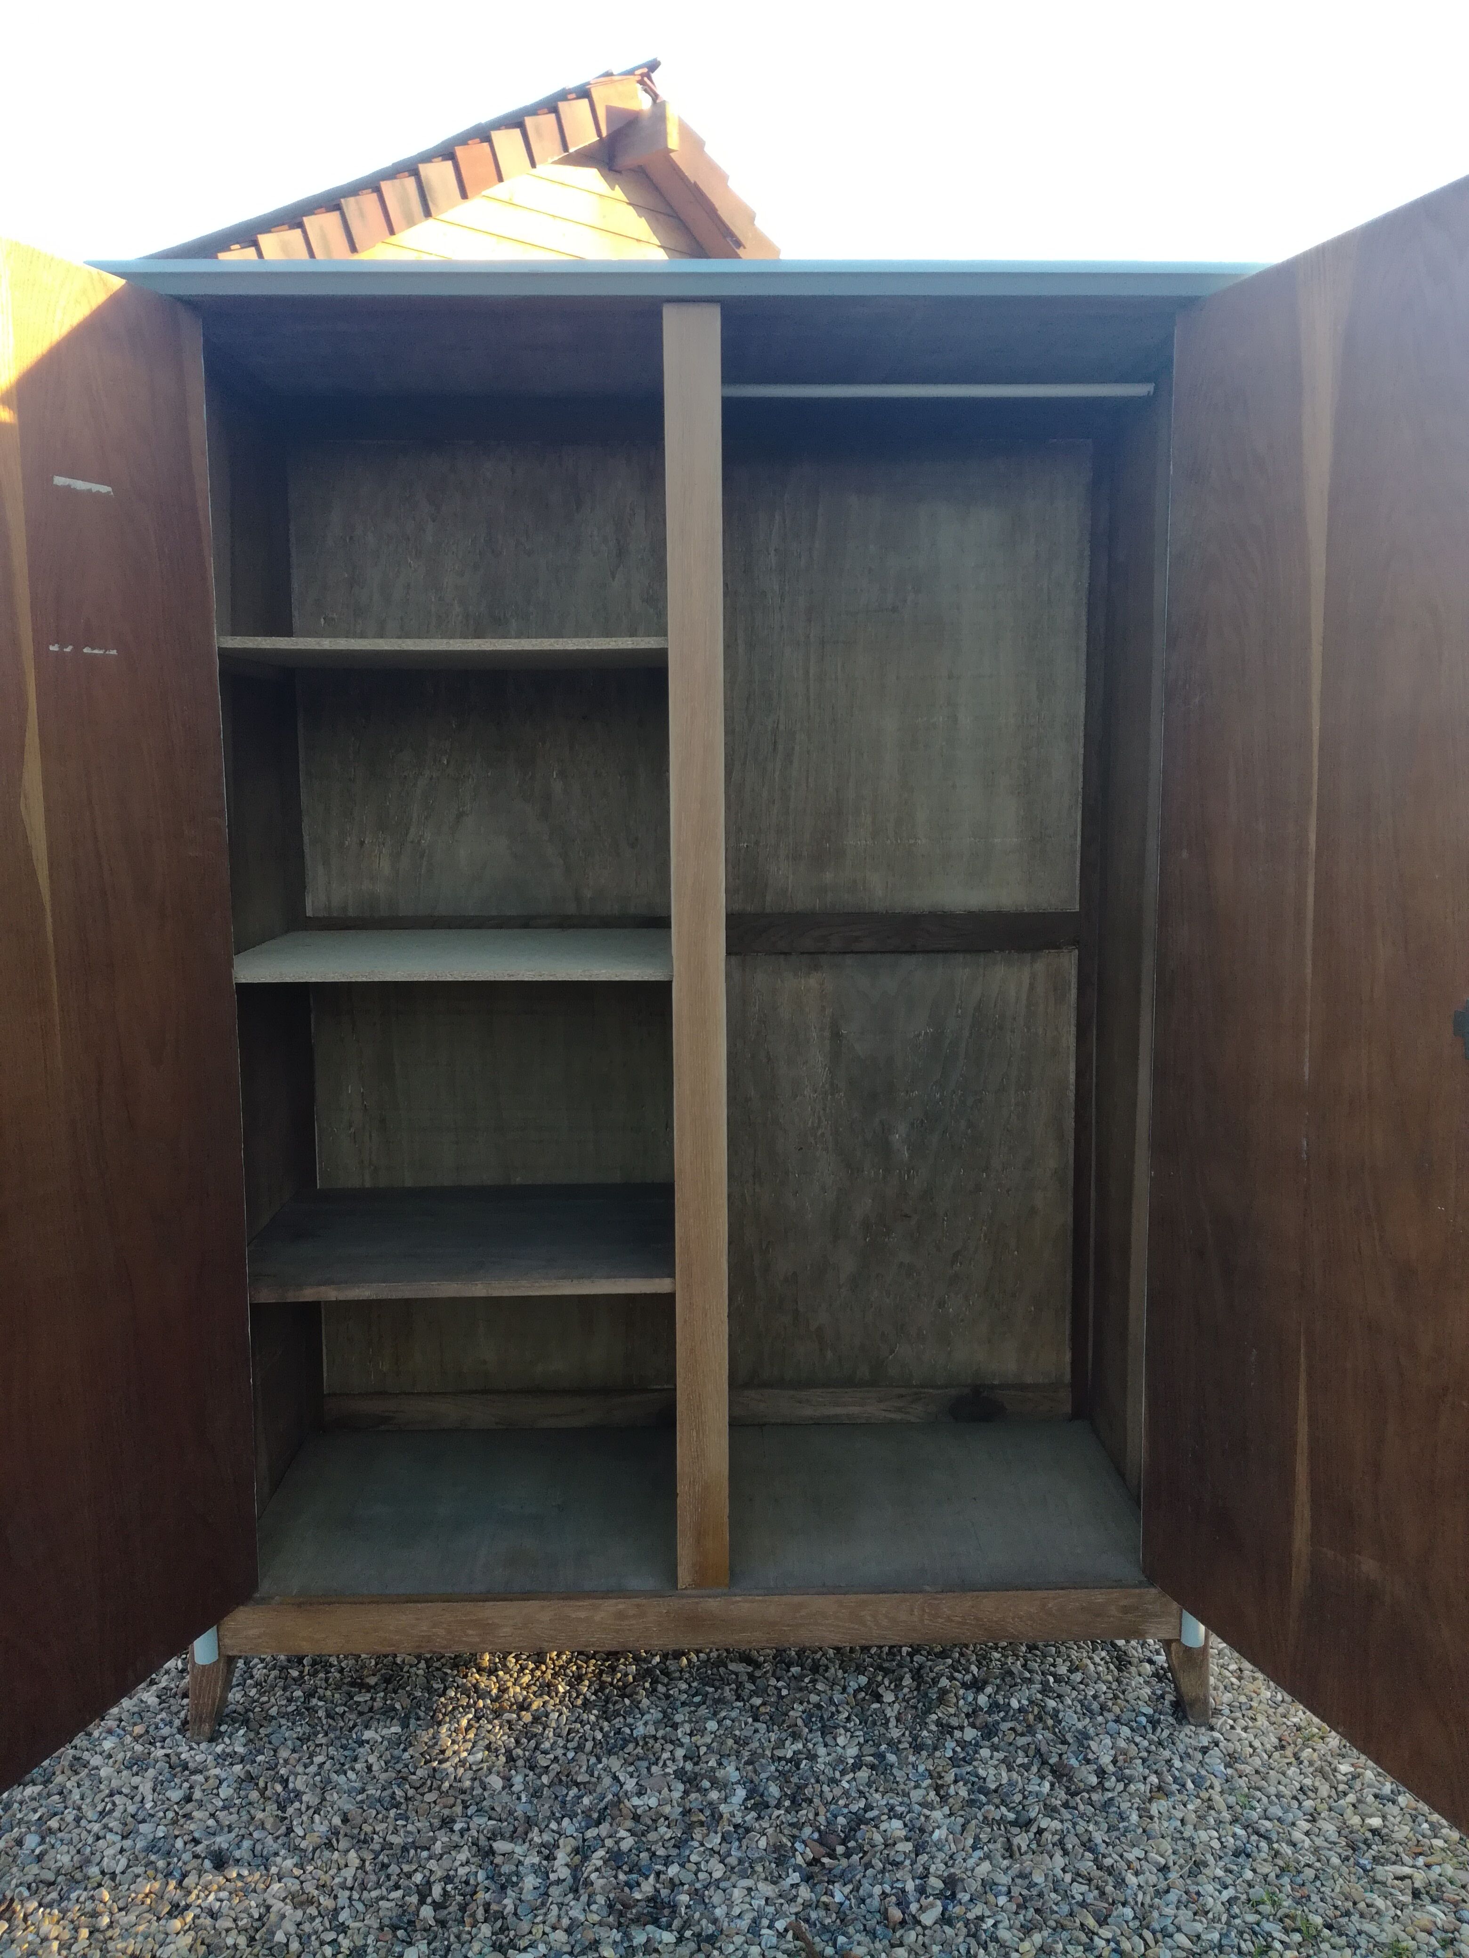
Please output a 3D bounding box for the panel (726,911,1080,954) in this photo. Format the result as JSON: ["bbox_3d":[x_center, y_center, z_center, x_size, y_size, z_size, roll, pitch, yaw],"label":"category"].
[{"bbox_3d":[0.262,-0.075,2.455,0.584,0.061,0.020,0,7,-1],"label":"panel"}]

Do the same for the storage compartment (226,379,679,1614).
[{"bbox_3d":[-0.382,-0.033,2.180,0.631,1.631,0.530,0,7,-1],"label":"storage compartment"}]

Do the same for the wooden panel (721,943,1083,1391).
[{"bbox_3d":[0.264,0.315,2.505,0.584,0.725,0.015,0,7,-1],"label":"wooden panel"}]

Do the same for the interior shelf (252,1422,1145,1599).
[{"bbox_3d":[-0.048,0.784,2.280,1.288,0.018,0.520,0,7,-1],"label":"interior shelf"}]

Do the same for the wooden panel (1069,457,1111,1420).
[{"bbox_3d":[0.571,-0.051,2.463,0.033,1.587,0.022,0,7,-1],"label":"wooden panel"}]

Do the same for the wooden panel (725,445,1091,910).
[{"bbox_3d":[0.260,-0.469,2.410,0.584,0.732,0.015,0,7,-1],"label":"wooden panel"}]

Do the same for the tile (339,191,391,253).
[{"bbox_3d":[-1.229,-2.551,5.117,0.160,0.168,0.030,-26,21,-36],"label":"tile"}]

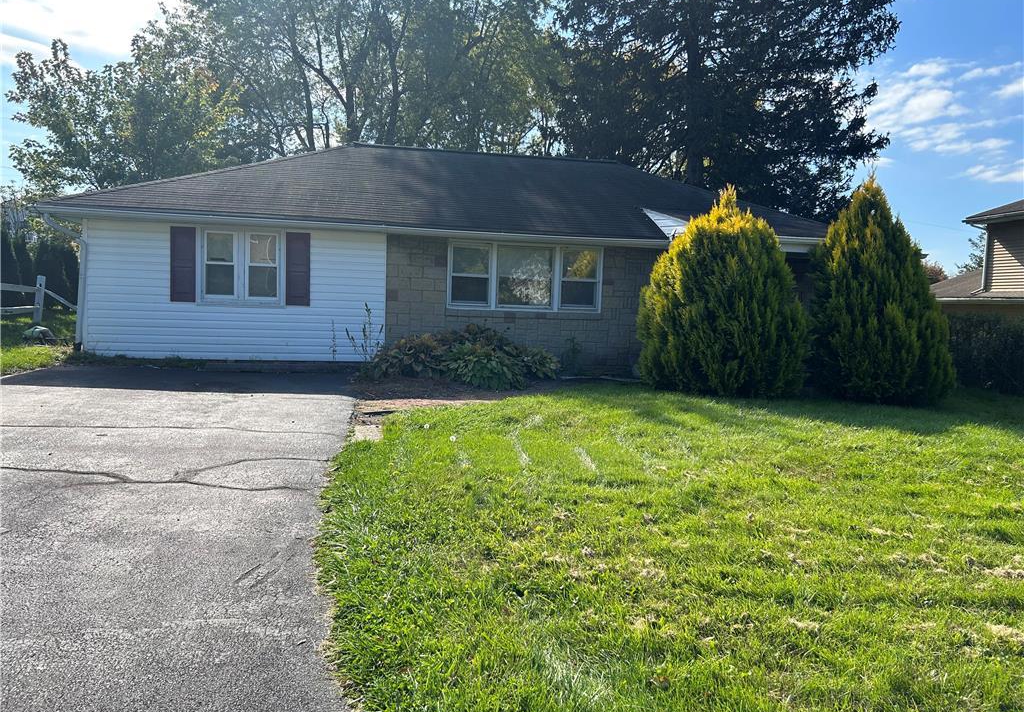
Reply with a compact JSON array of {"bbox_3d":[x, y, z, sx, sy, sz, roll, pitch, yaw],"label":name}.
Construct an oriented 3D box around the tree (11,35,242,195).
[{"bbox_3d":[-13.090,-5.969,26.144,8.200,9.984,8.200,1,4,-13],"label":"tree"}]

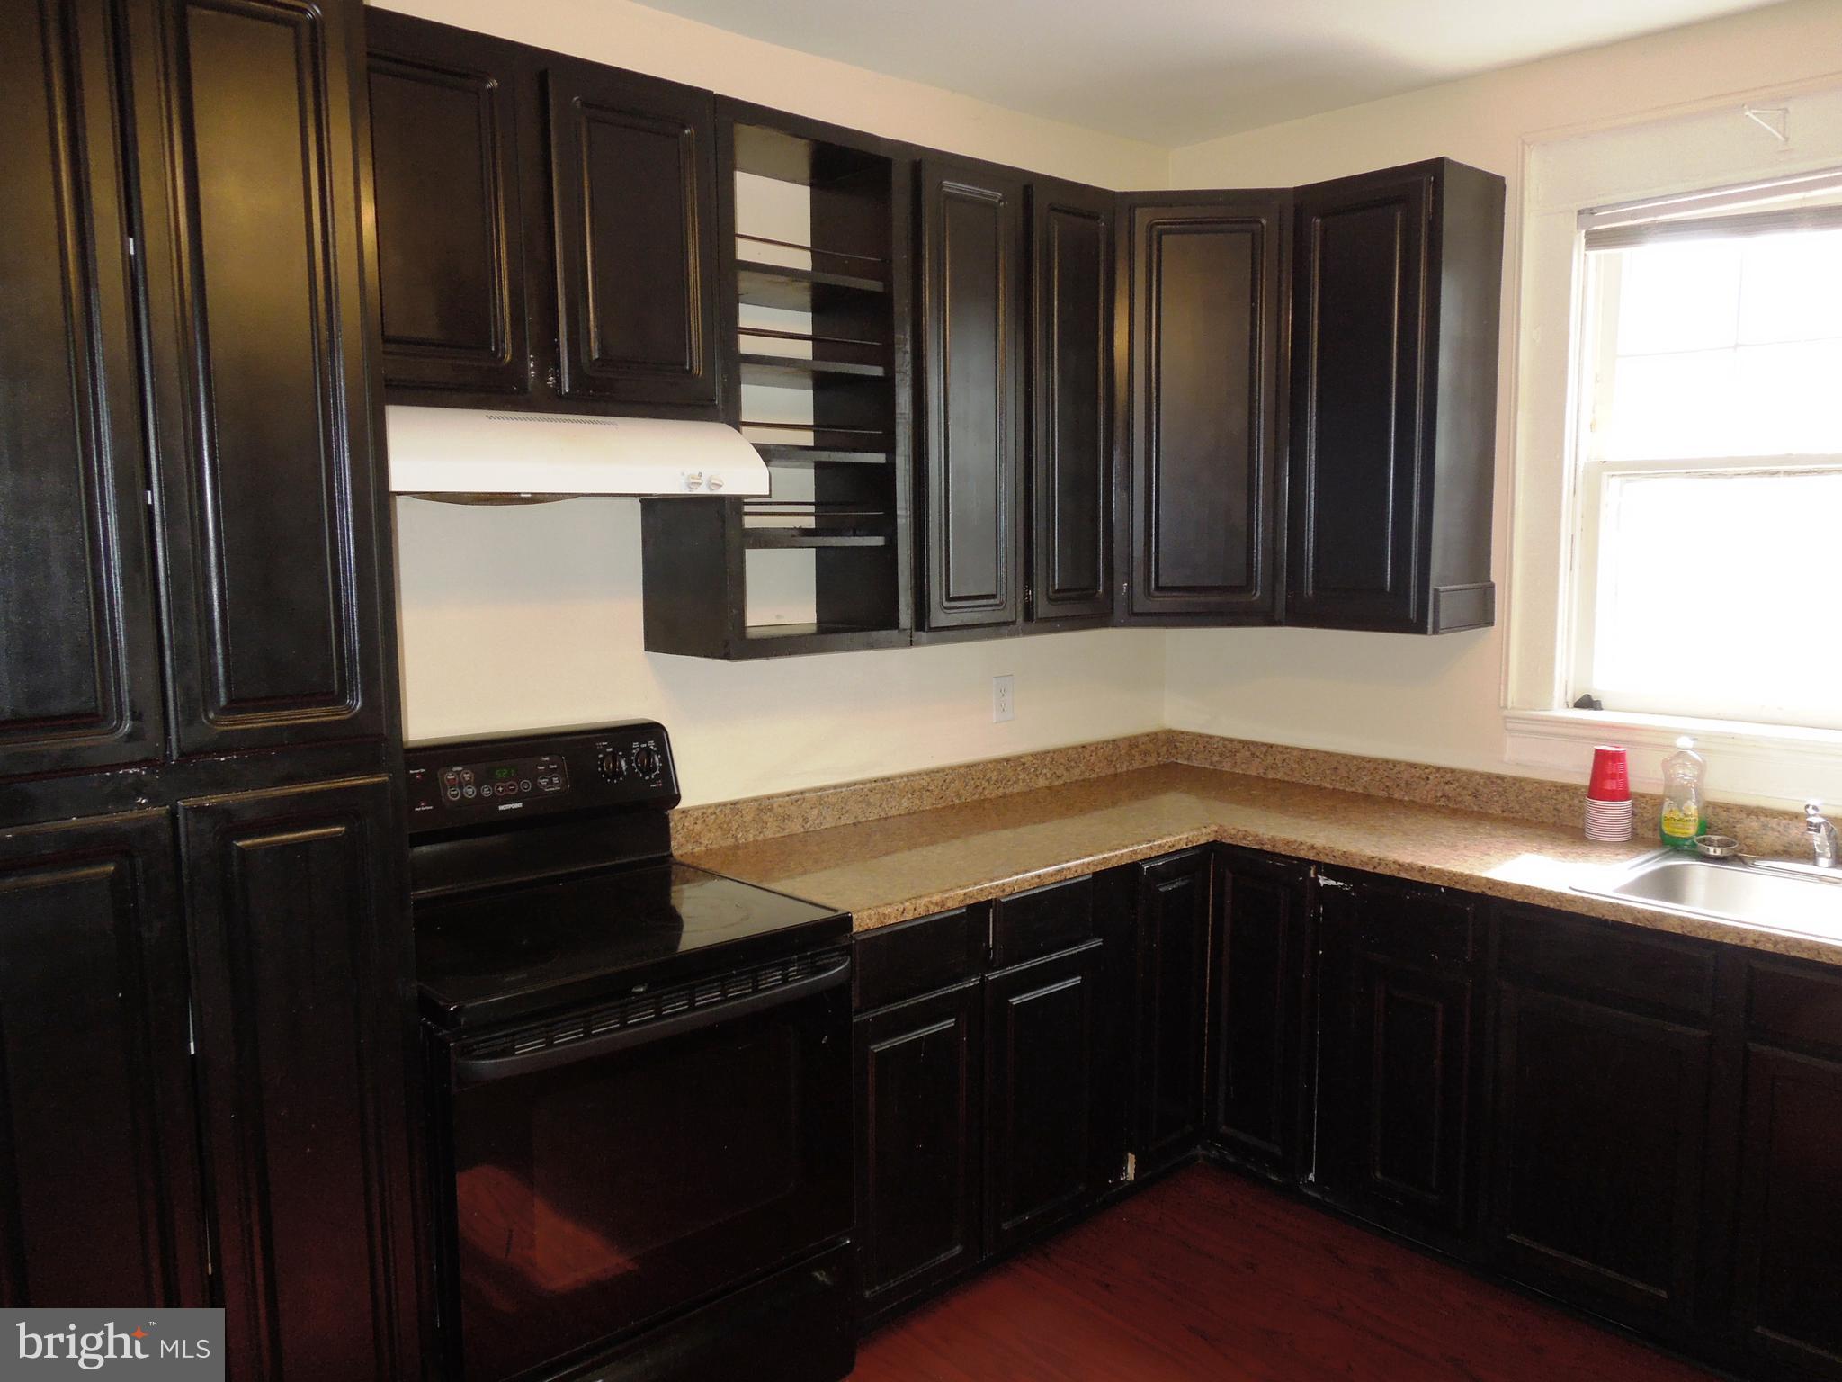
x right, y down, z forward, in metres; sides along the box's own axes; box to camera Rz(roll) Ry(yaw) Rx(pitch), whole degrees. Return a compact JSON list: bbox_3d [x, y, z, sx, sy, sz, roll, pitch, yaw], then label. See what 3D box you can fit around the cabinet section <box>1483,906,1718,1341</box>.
[{"bbox_3d":[1.531,0.791,2.767,0.618,0.775,0.425,-6,9,-41],"label":"cabinet section"}]

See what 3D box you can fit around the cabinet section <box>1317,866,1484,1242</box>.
[{"bbox_3d":[1.249,0.762,3.088,0.618,0.785,0.383,-6,9,-41],"label":"cabinet section"}]

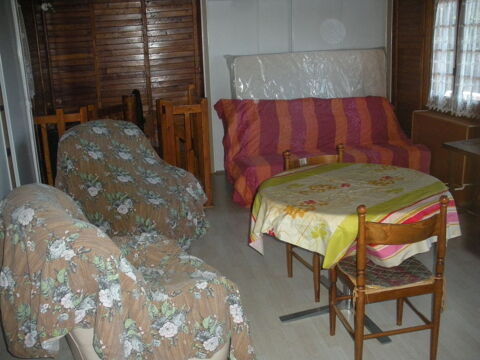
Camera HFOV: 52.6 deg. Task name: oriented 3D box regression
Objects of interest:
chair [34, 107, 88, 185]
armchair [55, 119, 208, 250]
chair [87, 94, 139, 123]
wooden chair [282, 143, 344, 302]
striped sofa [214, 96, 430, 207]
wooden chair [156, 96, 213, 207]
[{"bbox_3d":[-1.559,-0.148,4.536,0.460,1.000,0.460,-5,16,-9],"label":"chair"},{"bbox_3d":[-0.829,0.033,3.860,0.860,0.960,0.820,11,21,39],"label":"armchair"},{"bbox_3d":[-1.233,-0.255,4.853,0.460,1.020,0.460,-10,18,-23],"label":"chair"},{"bbox_3d":[0.562,0.253,3.041,0.430,0.866,0.430,-9,17,-20],"label":"wooden chair"},{"bbox_3d":[0.848,-0.382,5.095,1.960,0.920,0.950,-6,16,-10],"label":"striped sofa"},{"bbox_3d":[-0.544,-0.288,4.780,0.480,1.040,0.440,-5,16,-9],"label":"wooden chair"}]

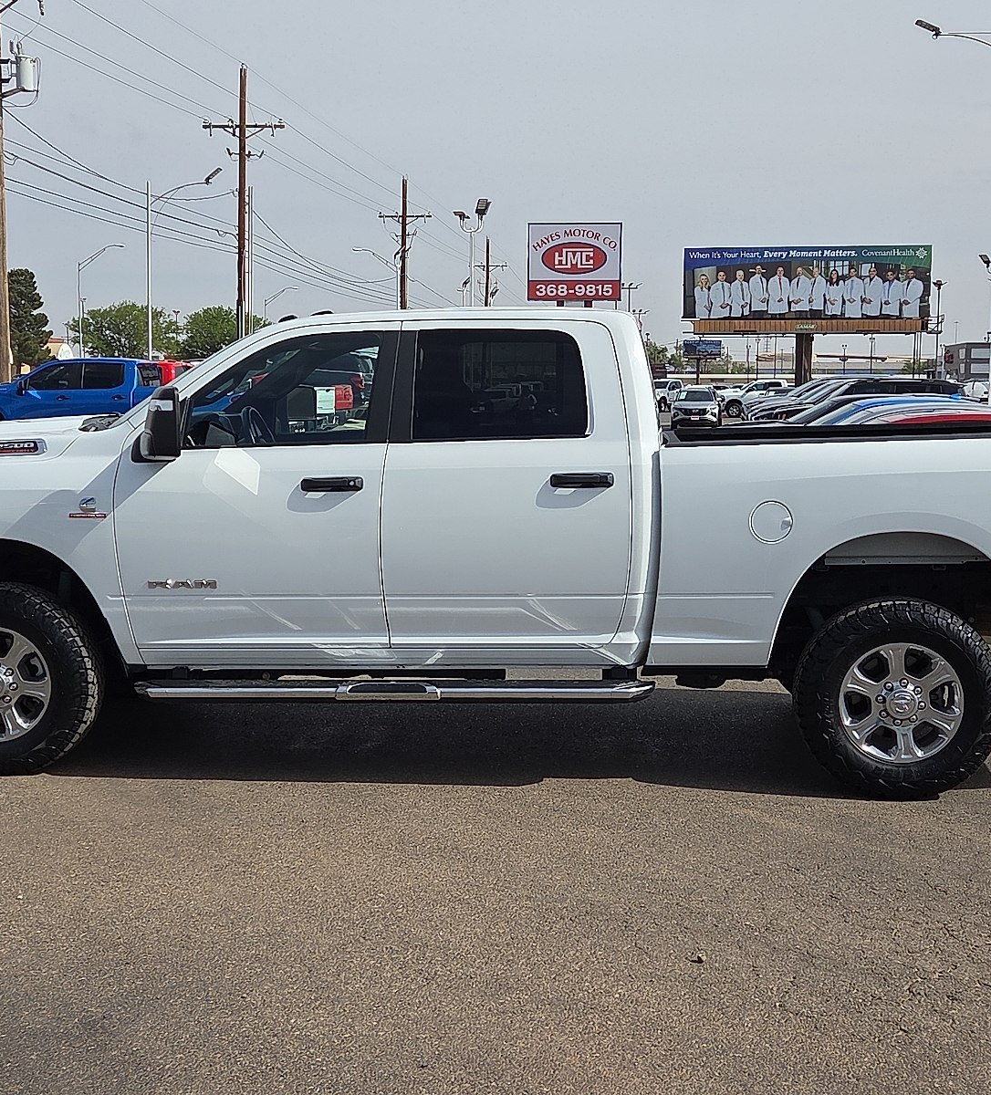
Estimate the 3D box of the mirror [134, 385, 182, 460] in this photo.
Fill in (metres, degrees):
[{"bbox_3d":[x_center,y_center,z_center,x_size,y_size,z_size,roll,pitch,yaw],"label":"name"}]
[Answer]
[{"bbox_3d":[-1.368,-0.503,6.710,0.140,0.290,0.270,1,7,6],"label":"mirror"}]

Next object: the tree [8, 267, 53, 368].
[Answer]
[{"bbox_3d":[-41.802,-19.317,144.476,5.600,10.430,5.600,1,6,5],"label":"tree"}]

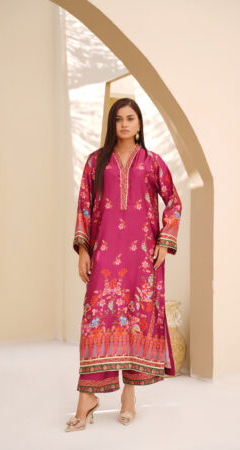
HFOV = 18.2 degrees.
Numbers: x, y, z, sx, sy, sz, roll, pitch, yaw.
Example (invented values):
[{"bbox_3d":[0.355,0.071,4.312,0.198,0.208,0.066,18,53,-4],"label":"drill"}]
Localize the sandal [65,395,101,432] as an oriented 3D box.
[{"bbox_3d":[-0.200,0.978,3.874,0.085,0.140,0.235,0,-1,37],"label":"sandal"}]

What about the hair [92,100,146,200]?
[{"bbox_3d":[0.000,-0.400,4.000,0.280,0.555,0.280,0,-1,6],"label":"hair"}]

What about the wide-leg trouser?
[{"bbox_3d":[0.010,0.420,3.980,0.460,0.930,0.360,0,-1,9],"label":"wide-leg trouser"}]

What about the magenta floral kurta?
[{"bbox_3d":[0.040,0.185,4.000,0.560,1.240,0.360,0,-1,10],"label":"magenta floral kurta"}]

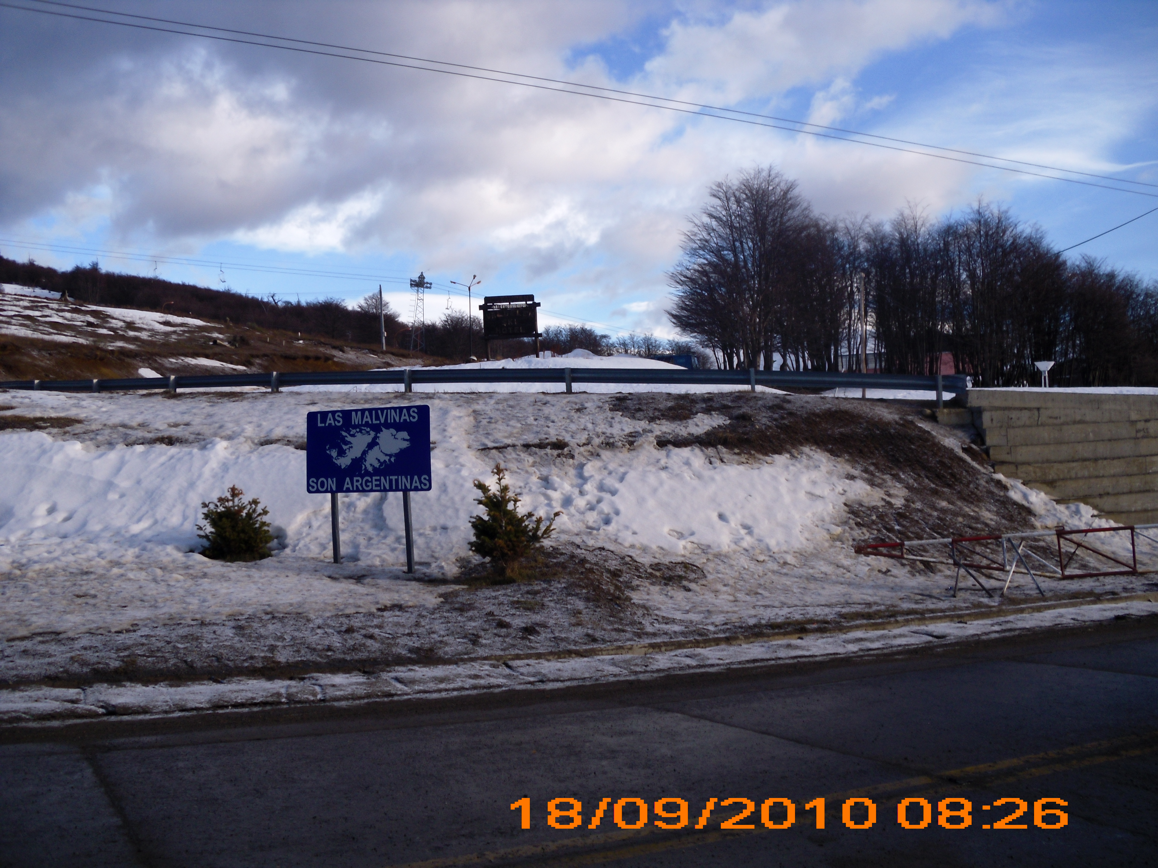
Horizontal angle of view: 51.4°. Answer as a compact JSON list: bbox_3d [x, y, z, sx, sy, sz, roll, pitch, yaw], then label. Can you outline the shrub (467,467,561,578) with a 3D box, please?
[{"bbox_3d":[-0.853,1.179,16.100,1.200,1.550,1.120,-2,-1,0],"label":"shrub"}]

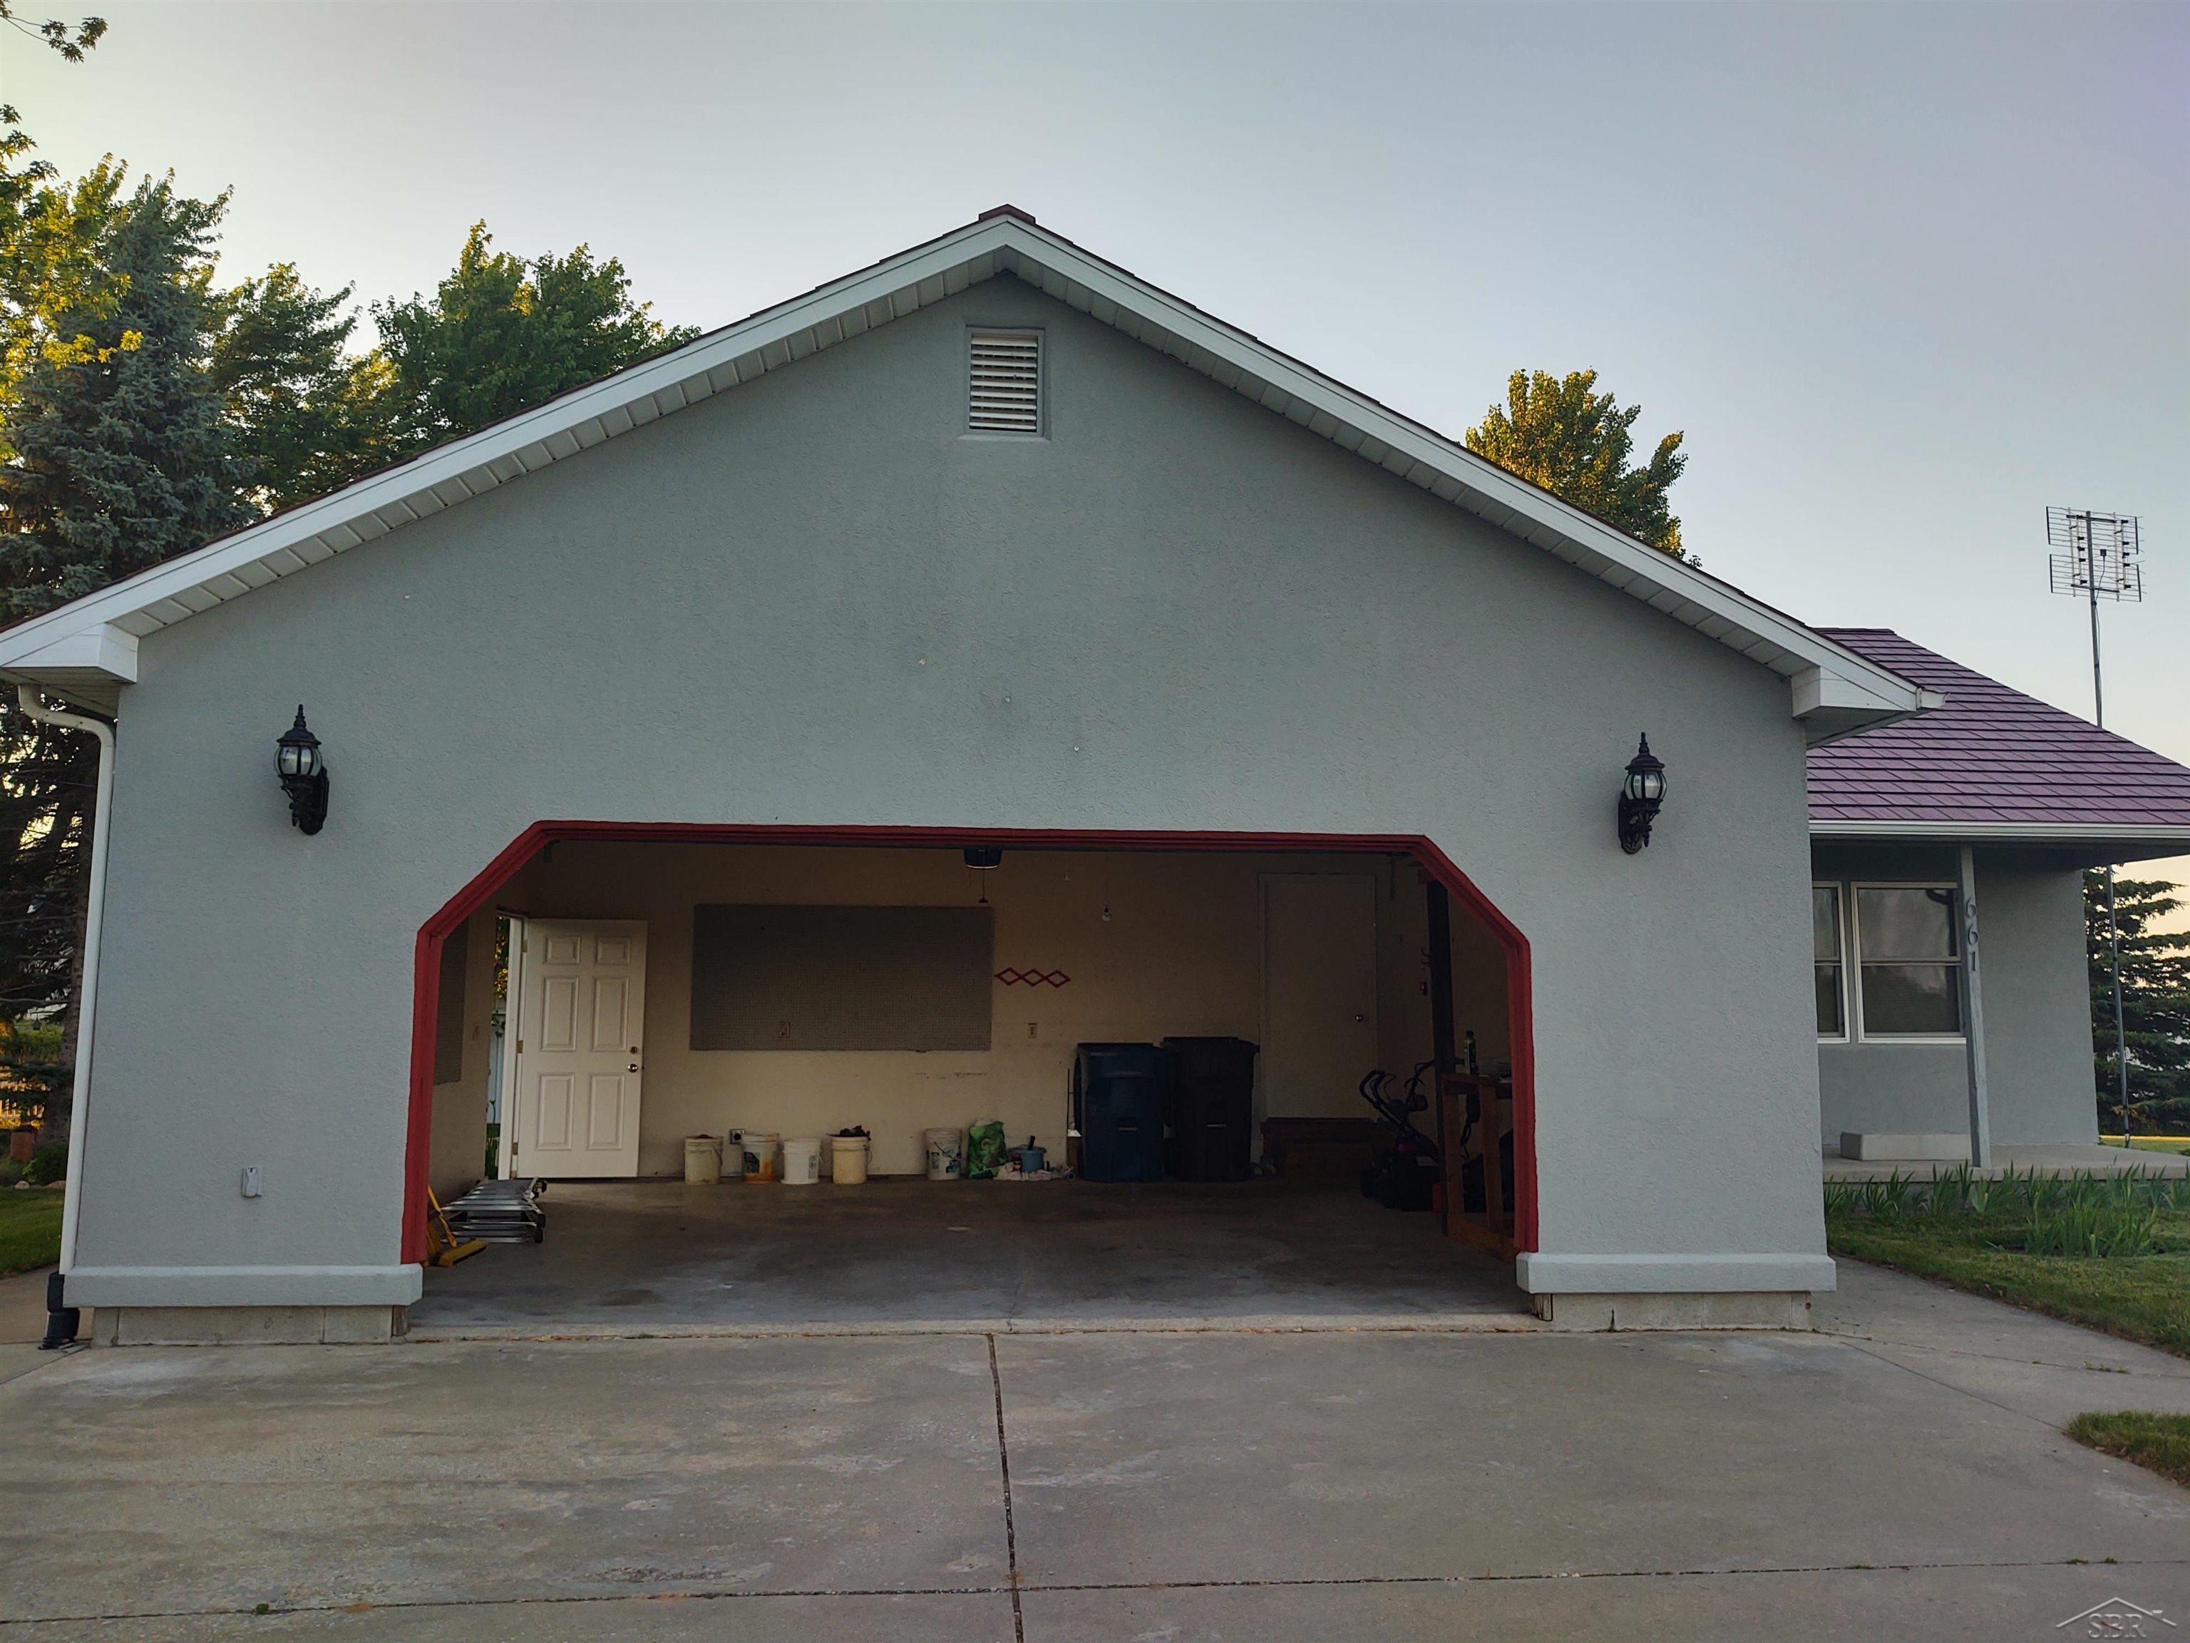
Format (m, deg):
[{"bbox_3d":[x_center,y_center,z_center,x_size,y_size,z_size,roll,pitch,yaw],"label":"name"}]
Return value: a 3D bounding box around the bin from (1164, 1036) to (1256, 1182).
[{"bbox_3d":[0.952,2.364,14.074,0.680,1.140,0.780,1,-6,-5],"label":"bin"}]

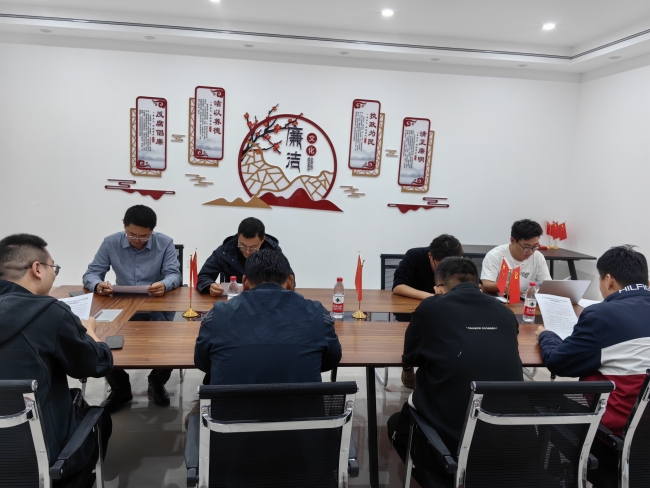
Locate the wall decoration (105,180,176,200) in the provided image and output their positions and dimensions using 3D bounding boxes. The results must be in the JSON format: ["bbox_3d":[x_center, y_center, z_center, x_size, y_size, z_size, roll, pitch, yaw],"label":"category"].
[{"bbox_3d":[-2.018,-0.583,5.551,0.742,0.187,0.025,1,9,-7],"label":"wall decoration"}]

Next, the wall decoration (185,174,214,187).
[{"bbox_3d":[-1.435,-0.720,5.811,0.318,0.128,0.025,3,9,-5],"label":"wall decoration"}]

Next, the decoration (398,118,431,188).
[{"bbox_3d":[1.006,-1.020,5.681,0.310,0.750,0.030,3,10,-4],"label":"decoration"}]

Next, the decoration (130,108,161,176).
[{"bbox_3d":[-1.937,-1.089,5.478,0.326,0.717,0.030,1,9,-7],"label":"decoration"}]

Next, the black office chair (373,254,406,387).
[{"bbox_3d":[0.700,0.566,3.897,0.550,0.900,0.620,2,10,-7],"label":"black office chair"}]

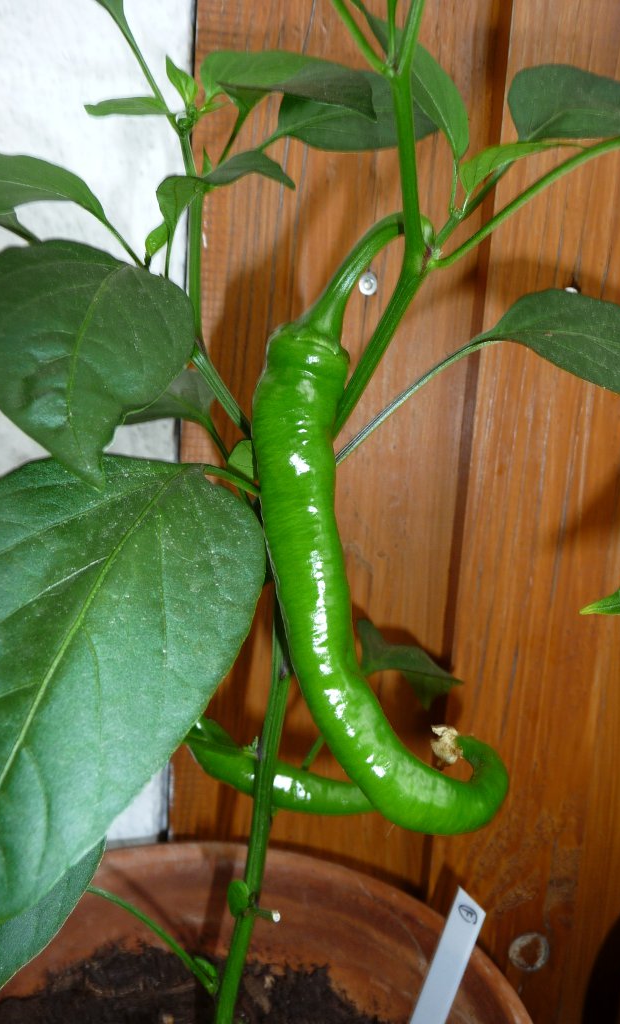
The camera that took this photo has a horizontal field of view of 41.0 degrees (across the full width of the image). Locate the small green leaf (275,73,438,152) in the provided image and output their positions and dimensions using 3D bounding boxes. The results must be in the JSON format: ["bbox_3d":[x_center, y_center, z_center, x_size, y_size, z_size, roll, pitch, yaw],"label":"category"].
[{"bbox_3d":[0.018,-0.157,0.325,0.062,0.029,0.022,3,10,0],"label":"small green leaf"}]

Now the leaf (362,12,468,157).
[{"bbox_3d":[0.034,-0.139,0.270,0.022,0.053,0.014,-32,0,-15],"label":"leaf"}]

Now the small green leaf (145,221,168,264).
[{"bbox_3d":[-0.053,-0.093,0.285,0.008,0.013,0.007,3,10,0],"label":"small green leaf"}]

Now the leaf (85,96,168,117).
[{"bbox_3d":[-0.062,-0.137,0.280,0.028,0.006,0.013,2,10,-6],"label":"leaf"}]

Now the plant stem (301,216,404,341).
[{"bbox_3d":[0.013,-0.073,0.250,0.016,0.046,0.014,29,-18,6],"label":"plant stem"}]

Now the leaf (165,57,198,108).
[{"bbox_3d":[-0.043,-0.145,0.280,0.011,0.017,0.007,6,10,17],"label":"leaf"}]

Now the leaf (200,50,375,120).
[{"bbox_3d":[-0.008,-0.154,0.300,0.061,0.023,0.030,3,10,0],"label":"leaf"}]

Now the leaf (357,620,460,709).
[{"bbox_3d":[0.045,0.070,0.375,0.048,0.037,0.025,3,10,0],"label":"leaf"}]

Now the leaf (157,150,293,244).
[{"bbox_3d":[-0.029,-0.106,0.280,0.045,0.029,0.022,3,10,0],"label":"leaf"}]

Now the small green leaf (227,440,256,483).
[{"bbox_3d":[-0.022,-0.017,0.280,0.013,0.015,0.007,5,10,11],"label":"small green leaf"}]

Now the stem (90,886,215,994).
[{"bbox_3d":[-0.057,0.155,0.302,0.012,0.071,0.010,-43,24,-12],"label":"stem"}]

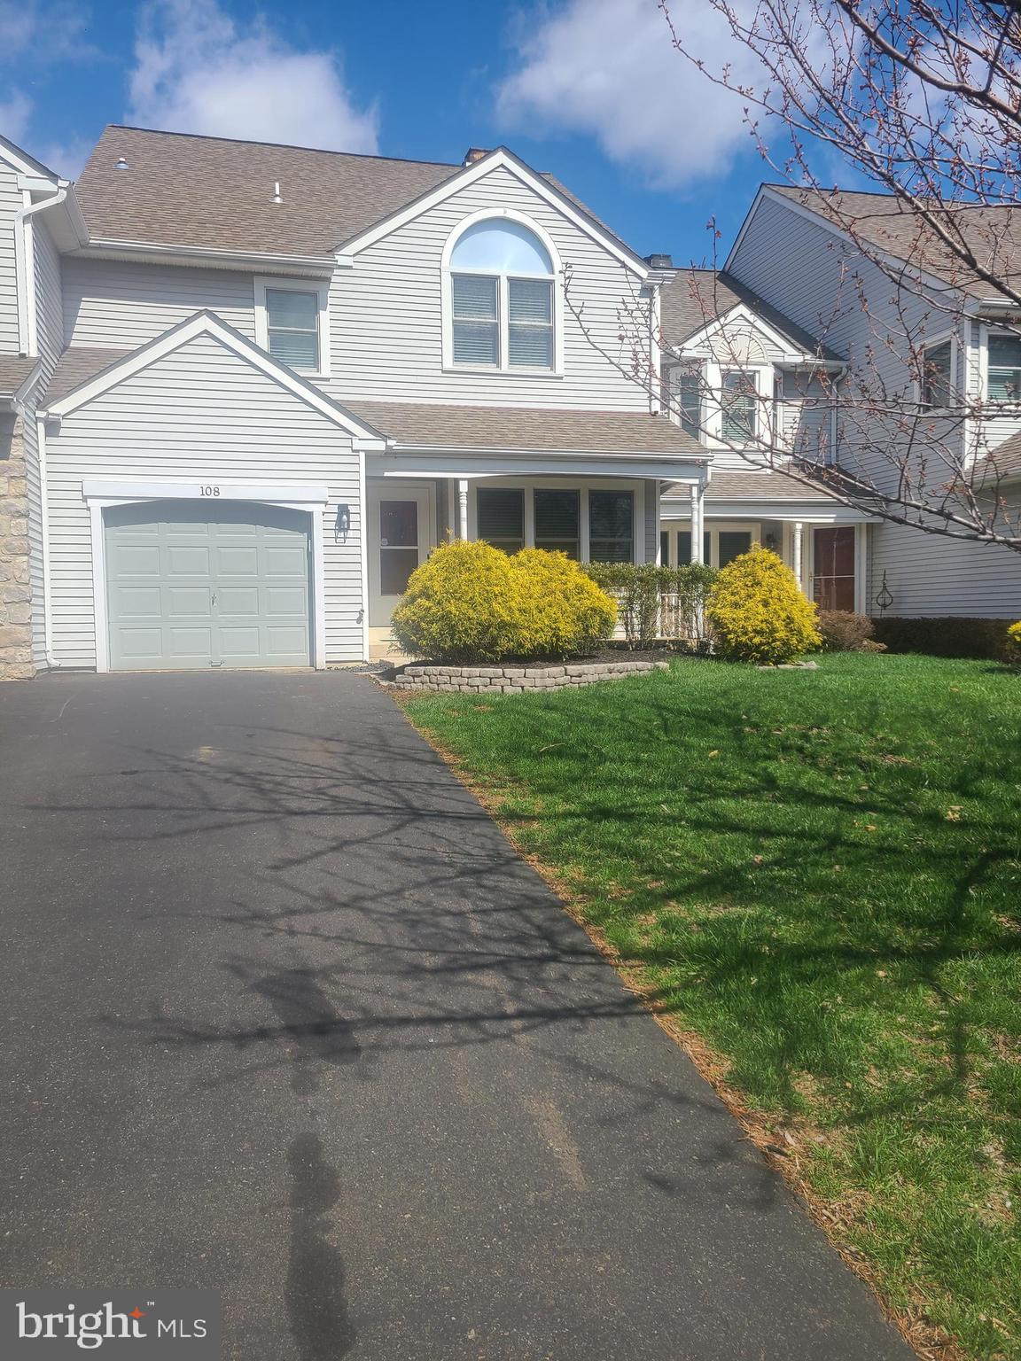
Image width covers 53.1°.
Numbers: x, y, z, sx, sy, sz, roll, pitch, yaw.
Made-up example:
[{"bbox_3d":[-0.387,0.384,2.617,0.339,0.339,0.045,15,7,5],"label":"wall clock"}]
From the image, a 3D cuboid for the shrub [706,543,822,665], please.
[{"bbox_3d":[3.320,-1.000,13.400,1.500,1.600,1.450,-1,3,-15],"label":"shrub"}]

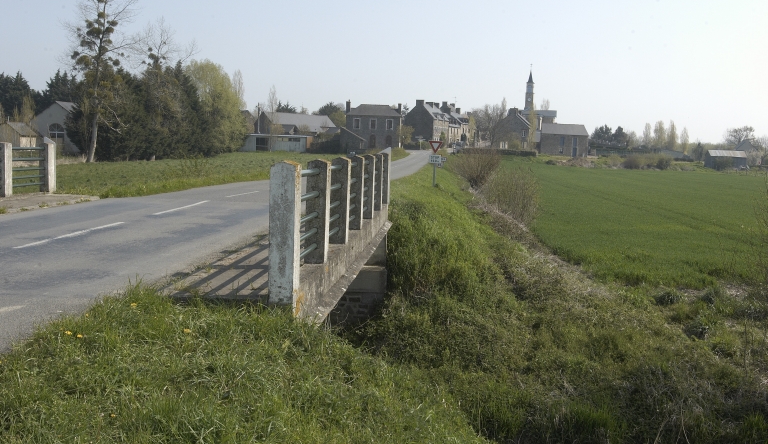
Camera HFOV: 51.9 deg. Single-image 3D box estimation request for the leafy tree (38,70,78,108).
[{"bbox_3d":[-47.631,-16.558,115.000,6.000,11.300,5.500,2,6,0],"label":"leafy tree"}]

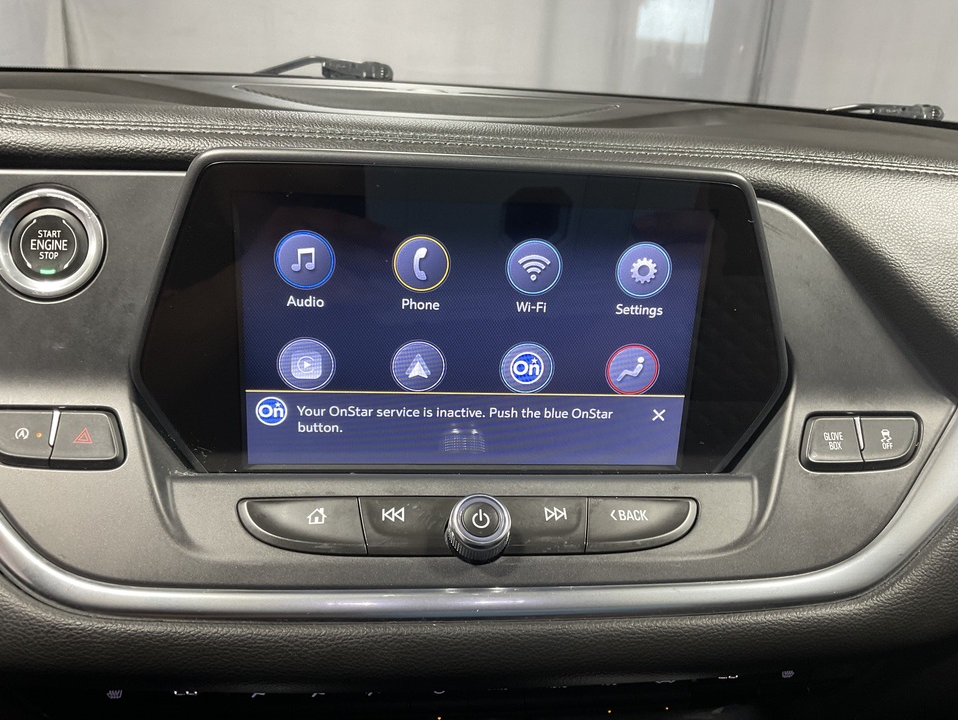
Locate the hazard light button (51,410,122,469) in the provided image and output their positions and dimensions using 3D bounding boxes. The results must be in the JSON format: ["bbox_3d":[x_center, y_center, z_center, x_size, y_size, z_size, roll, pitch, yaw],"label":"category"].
[{"bbox_3d":[-0.141,0.029,0.289,0.022,0.019,0.007,1,-24,-7],"label":"hazard light button"}]

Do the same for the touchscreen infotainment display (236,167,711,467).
[{"bbox_3d":[-0.001,-0.013,0.312,0.181,0.114,0.014,1,17,-7],"label":"touchscreen infotainment display"}]

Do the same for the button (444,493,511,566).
[{"bbox_3d":[0.000,0.062,0.295,0.023,0.016,0.023,1,59,-7],"label":"button"}]

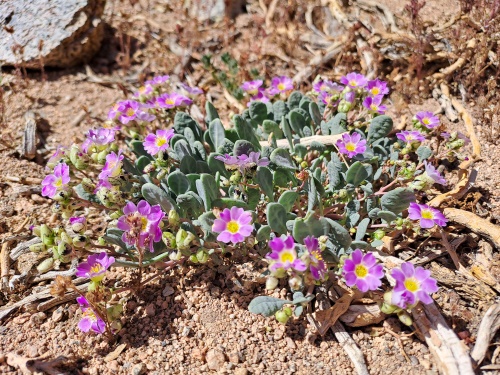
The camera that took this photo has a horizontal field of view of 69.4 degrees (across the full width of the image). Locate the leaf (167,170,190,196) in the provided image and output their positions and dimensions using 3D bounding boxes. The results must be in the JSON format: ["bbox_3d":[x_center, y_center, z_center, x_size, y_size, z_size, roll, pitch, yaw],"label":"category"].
[{"bbox_3d":[-0.062,-0.004,0.315,0.019,0.024,0.006,-5,23,-11],"label":"leaf"}]

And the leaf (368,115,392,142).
[{"bbox_3d":[0.152,-0.068,0.420,0.024,0.038,0.007,34,23,19],"label":"leaf"}]

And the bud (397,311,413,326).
[{"bbox_3d":[0.104,0.088,0.242,0.013,0.006,0.006,43,91,12],"label":"bud"}]

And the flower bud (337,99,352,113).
[{"bbox_3d":[0.115,-0.099,0.435,0.015,0.016,0.014,0,43,0],"label":"flower bud"}]

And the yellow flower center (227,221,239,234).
[{"bbox_3d":[-0.015,0.034,0.310,0.011,0.005,0.011,0,69,0],"label":"yellow flower center"}]

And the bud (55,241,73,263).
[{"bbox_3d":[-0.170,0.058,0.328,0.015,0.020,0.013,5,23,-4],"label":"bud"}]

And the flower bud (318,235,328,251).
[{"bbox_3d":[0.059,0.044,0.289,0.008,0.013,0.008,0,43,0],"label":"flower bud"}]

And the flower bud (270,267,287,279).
[{"bbox_3d":[0.021,0.064,0.270,0.012,0.010,0.011,2,37,-2],"label":"flower bud"}]

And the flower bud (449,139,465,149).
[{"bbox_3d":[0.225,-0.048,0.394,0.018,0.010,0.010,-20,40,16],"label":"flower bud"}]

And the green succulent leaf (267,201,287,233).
[{"bbox_3d":[0.022,0.025,0.288,0.017,0.027,0.006,-11,18,3],"label":"green succulent leaf"}]

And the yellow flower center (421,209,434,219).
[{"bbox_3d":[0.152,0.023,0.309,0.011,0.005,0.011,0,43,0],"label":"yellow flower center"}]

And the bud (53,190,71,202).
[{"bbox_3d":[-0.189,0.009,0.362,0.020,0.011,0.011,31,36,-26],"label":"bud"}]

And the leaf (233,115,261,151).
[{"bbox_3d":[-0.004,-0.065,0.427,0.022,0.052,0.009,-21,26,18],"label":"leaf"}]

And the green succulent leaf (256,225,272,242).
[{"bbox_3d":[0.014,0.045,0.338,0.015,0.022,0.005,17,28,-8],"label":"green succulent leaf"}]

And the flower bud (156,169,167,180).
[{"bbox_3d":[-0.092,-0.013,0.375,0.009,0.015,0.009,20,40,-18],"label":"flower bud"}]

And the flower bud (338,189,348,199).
[{"bbox_3d":[0.082,0.005,0.318,0.009,0.009,0.009,8,29,15],"label":"flower bud"}]

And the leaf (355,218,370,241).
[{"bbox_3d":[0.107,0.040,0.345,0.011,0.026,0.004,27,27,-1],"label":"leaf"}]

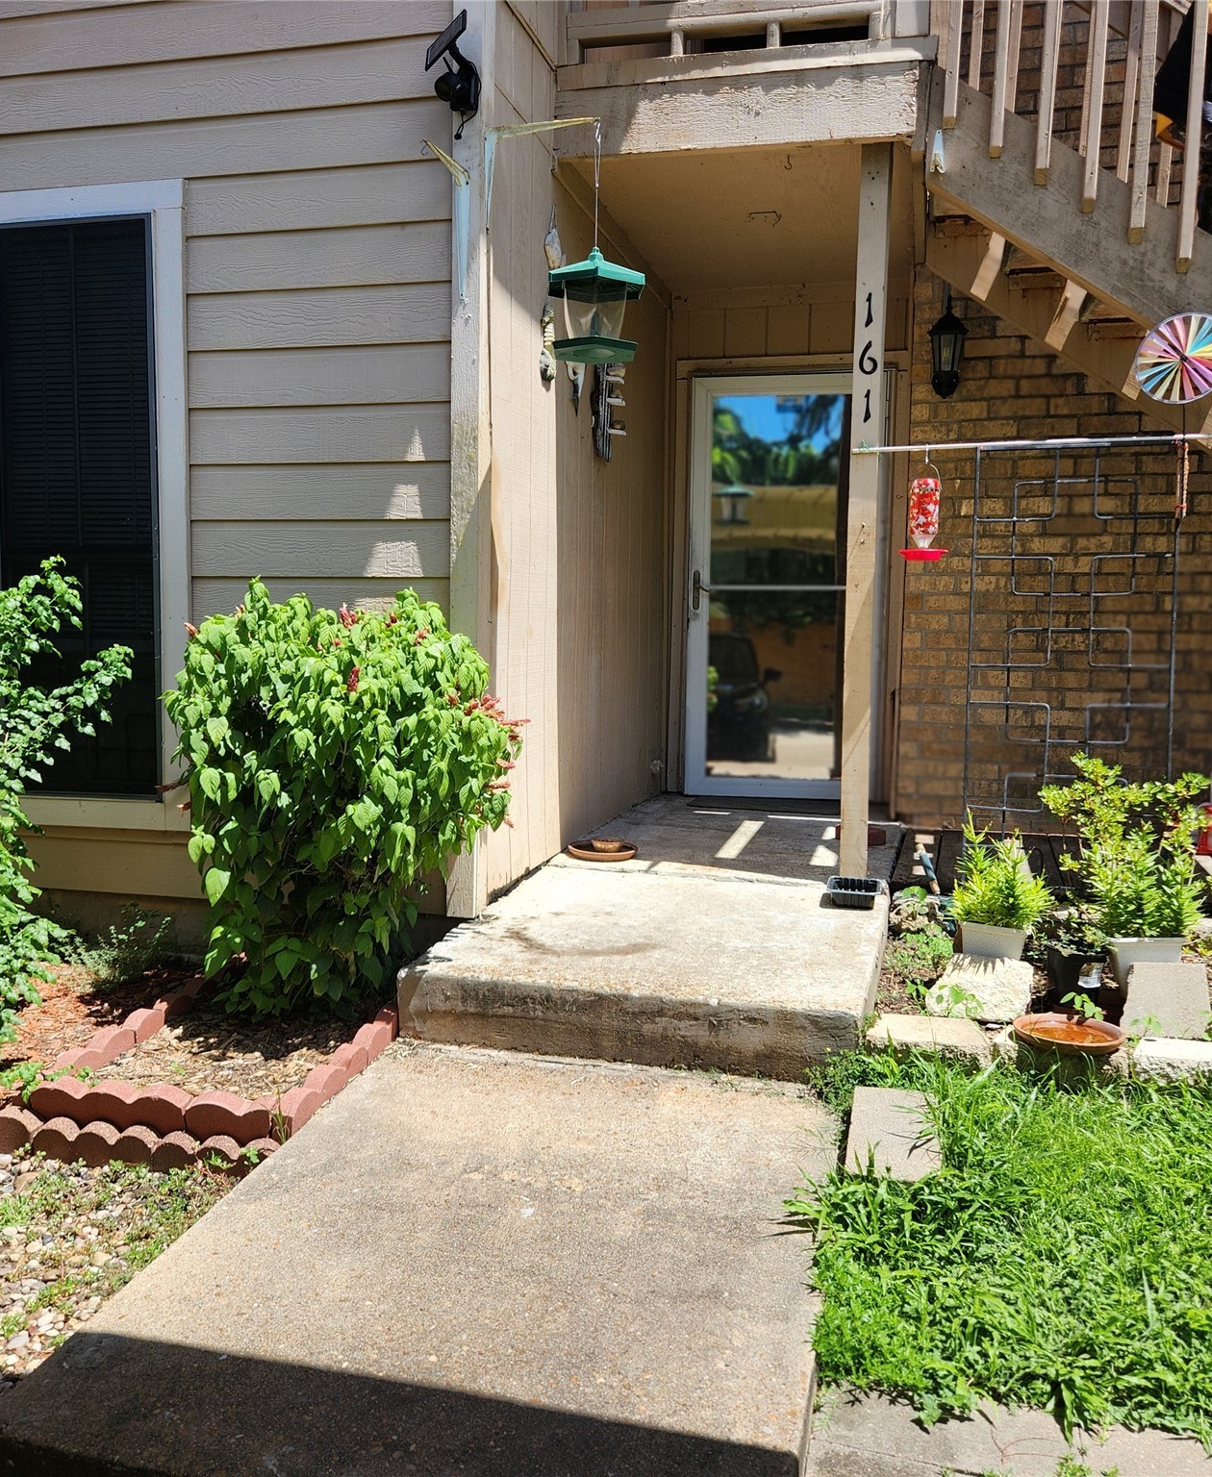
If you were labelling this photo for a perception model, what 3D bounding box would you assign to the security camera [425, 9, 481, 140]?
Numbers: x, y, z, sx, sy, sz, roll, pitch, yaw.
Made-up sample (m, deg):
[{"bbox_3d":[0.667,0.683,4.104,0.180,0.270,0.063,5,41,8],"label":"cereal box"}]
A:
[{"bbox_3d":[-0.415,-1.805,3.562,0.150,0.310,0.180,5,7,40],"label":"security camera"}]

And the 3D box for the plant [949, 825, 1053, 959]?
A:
[{"bbox_3d":[1.112,0.461,3.680,0.290,0.420,0.270,4,6,33],"label":"plant"}]

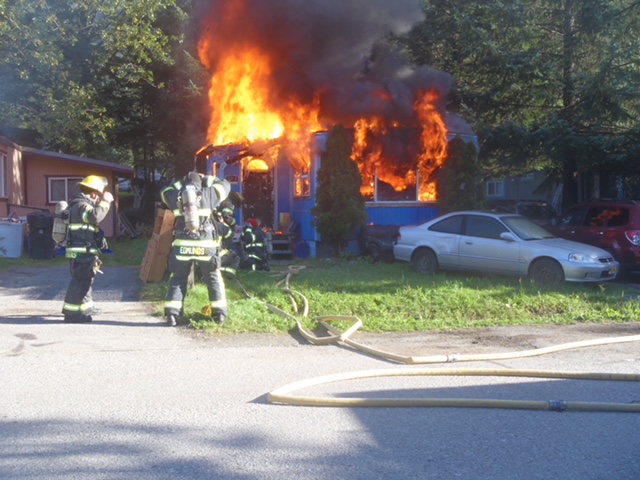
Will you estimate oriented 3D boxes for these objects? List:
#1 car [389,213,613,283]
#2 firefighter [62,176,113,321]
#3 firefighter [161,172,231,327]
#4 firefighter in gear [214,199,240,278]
[{"bbox_3d":[3.654,0.113,14.309,4.450,1.370,1.700,3,5,41],"label":"car"},{"bbox_3d":[-2.895,0.110,8.750,0.680,1.830,0.600,-1,4,-12],"label":"firefighter"},{"bbox_3d":[-1.480,0.110,8.350,0.830,1.820,0.620,0,3,2],"label":"firefighter"},{"bbox_3d":[-1.620,0.000,11.800,0.750,1.380,0.650,1,3,9],"label":"firefighter in gear"}]

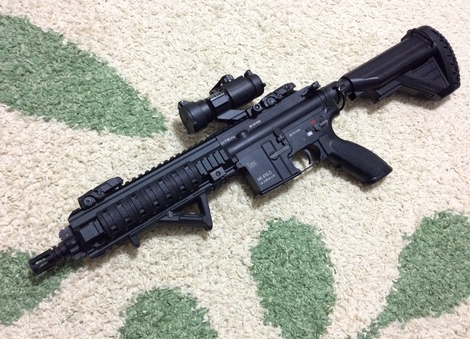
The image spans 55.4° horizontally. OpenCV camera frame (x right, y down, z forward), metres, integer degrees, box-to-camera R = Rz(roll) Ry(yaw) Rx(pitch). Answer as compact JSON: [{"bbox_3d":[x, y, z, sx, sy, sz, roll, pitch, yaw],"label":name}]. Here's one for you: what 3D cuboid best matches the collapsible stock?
[{"bbox_3d":[0.290,-0.156,0.780,0.220,0.050,0.130,-31,90,-21],"label":"collapsible stock"}]

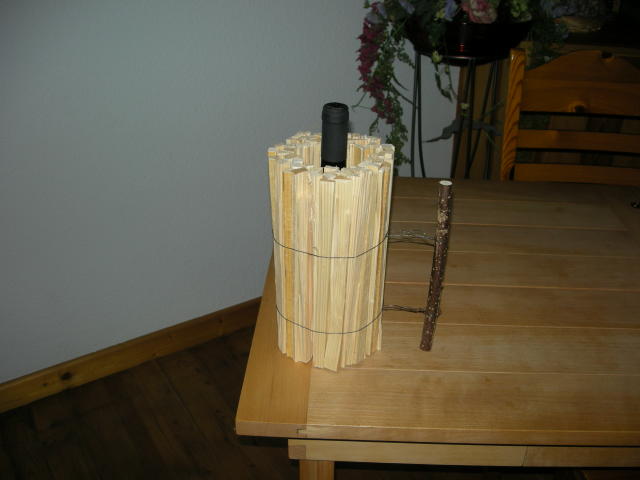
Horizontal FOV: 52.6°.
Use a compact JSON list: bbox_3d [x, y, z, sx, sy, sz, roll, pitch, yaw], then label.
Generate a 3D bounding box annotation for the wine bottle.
[{"bbox_3d":[0.015,-0.014,0.794,0.075,0.310,0.075,2,29,2],"label":"wine bottle"}]

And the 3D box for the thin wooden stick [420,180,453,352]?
[{"bbox_3d":[0.139,0.038,0.777,0.015,0.233,0.015,2,29,2],"label":"thin wooden stick"}]

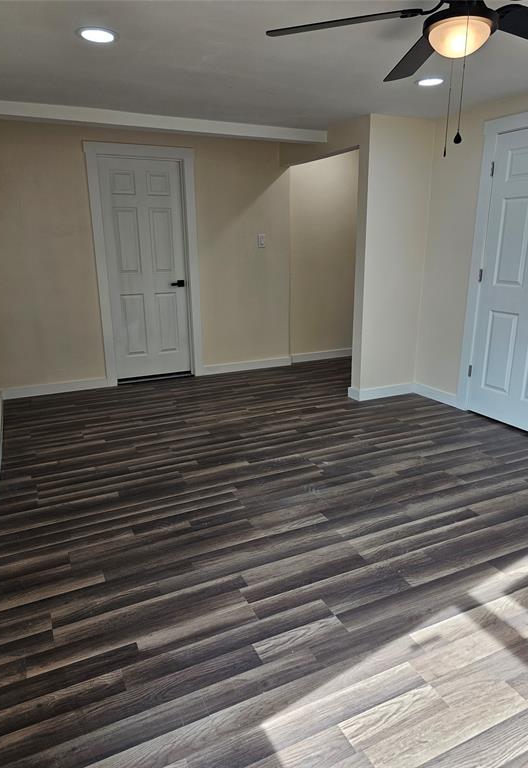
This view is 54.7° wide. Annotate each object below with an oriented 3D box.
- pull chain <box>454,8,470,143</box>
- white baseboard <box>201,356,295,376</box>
[{"bbox_3d":[0.599,-0.914,1.535,0.024,0.353,0.024,-8,18,-24],"label":"pull chain"},{"bbox_3d":[-0.169,-0.203,5.533,1.041,0.099,0.018,-8,18,-24],"label":"white baseboard"}]

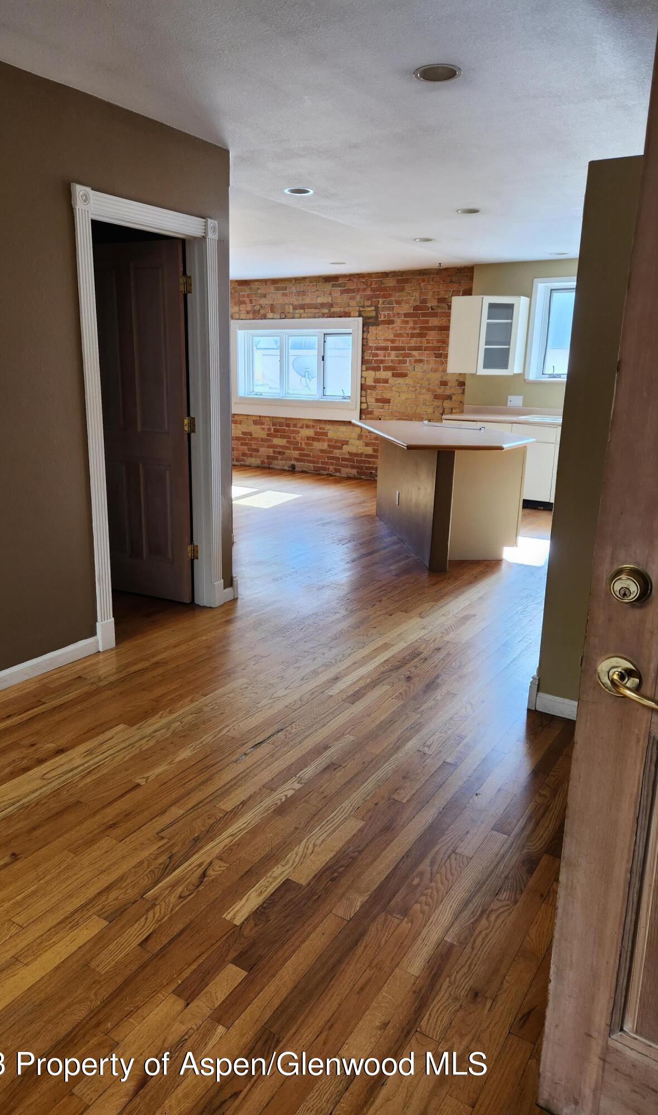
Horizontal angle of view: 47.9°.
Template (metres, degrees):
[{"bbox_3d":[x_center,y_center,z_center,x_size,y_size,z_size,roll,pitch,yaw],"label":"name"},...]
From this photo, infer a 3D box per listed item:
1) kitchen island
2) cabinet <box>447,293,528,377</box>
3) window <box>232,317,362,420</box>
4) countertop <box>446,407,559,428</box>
[{"bbox_3d":[0.875,-0.560,6.011,1.075,0.914,2.300,-1,14,-7],"label":"kitchen island"},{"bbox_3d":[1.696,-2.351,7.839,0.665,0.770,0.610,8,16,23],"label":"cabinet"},{"bbox_3d":[-0.459,-2.480,9.745,2.110,1.235,0.130,10,17,31],"label":"window"},{"bbox_3d":[2.022,-1.499,7.815,1.500,0.130,0.635,10,17,31],"label":"countertop"}]

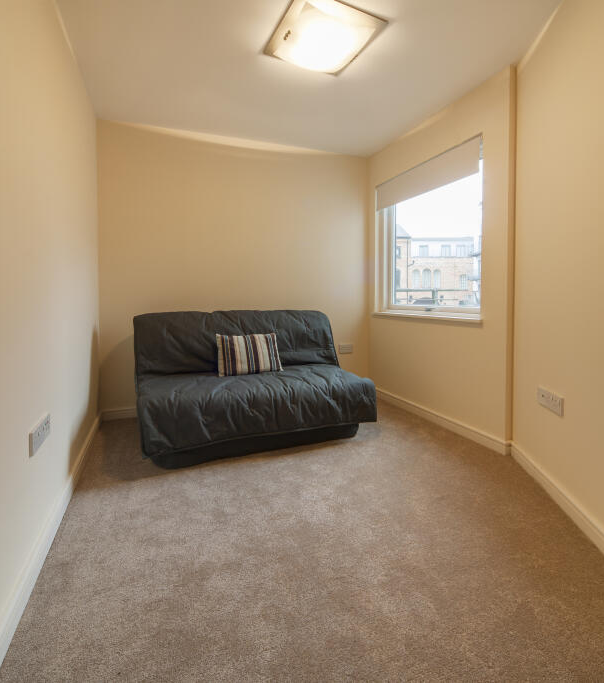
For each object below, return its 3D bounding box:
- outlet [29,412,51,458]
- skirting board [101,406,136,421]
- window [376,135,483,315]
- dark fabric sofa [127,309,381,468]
[{"bbox_3d":[-0.996,0.354,1.298,0.014,0.087,0.180,-2,6,-23],"label":"outlet"},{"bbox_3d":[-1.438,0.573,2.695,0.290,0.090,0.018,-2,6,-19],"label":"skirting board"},{"bbox_3d":[0.976,-0.822,2.799,0.110,1.205,1.127,-2,6,-23],"label":"window"},{"bbox_3d":[-0.328,0.220,2.550,1.520,0.870,0.930,-2,6,-19],"label":"dark fabric sofa"}]

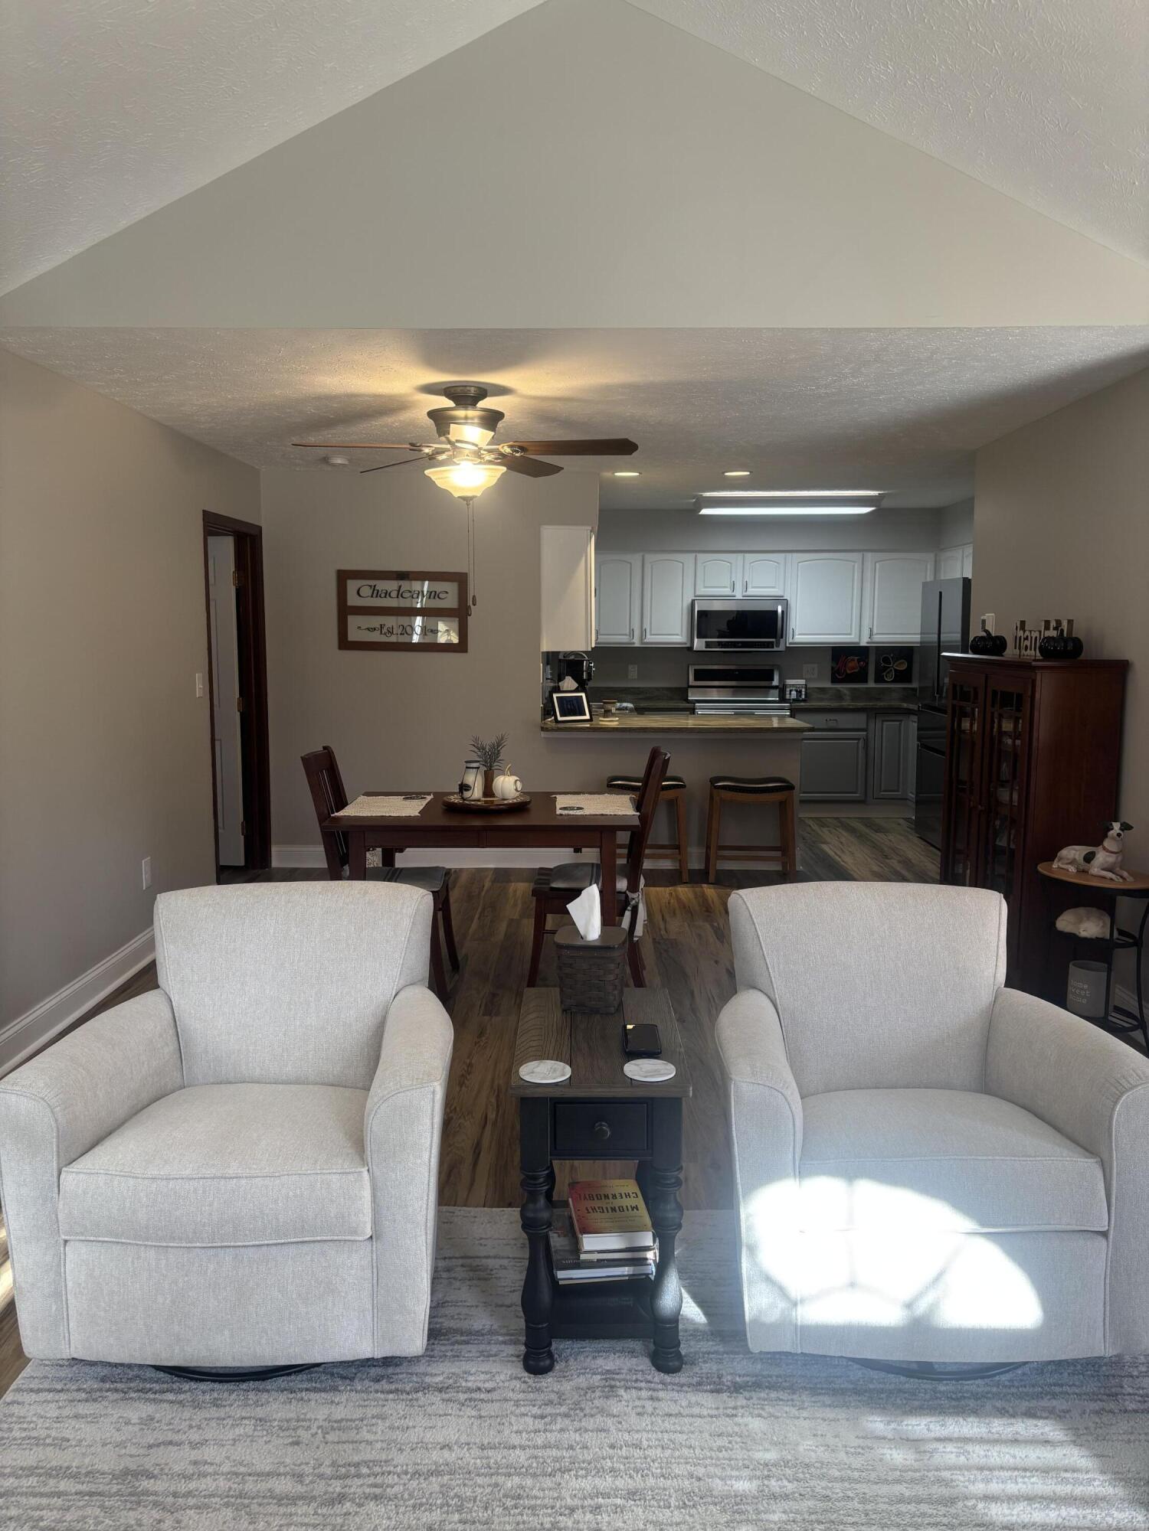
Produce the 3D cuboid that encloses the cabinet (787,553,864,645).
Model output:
[{"bbox_3d":[1.988,-1.343,9.306,0.620,0.765,0.320,0,7,1],"label":"cabinet"}]

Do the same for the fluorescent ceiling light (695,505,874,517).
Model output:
[{"bbox_3d":[1.528,-1.870,8.272,1.250,0.100,0.470,0,7,1],"label":"fluorescent ceiling light"}]

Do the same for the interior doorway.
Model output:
[{"bbox_3d":[-1.952,-0.337,6.547,0.150,2.100,1.060,0,7,1],"label":"interior doorway"}]

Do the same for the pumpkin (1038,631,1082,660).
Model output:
[{"bbox_3d":[1.953,-0.483,4.625,0.180,0.117,0.180,0,7,1],"label":"pumpkin"}]

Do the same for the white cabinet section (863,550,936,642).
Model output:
[{"bbox_3d":[2.624,-1.365,9.482,0.588,0.756,0.330,0,7,1],"label":"white cabinet section"}]

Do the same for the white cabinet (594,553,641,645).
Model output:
[{"bbox_3d":[0.347,-1.345,9.323,0.380,0.765,0.320,0,7,1],"label":"white cabinet"}]

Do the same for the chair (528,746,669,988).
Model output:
[{"bbox_3d":[0.092,0.437,4.785,0.575,1.010,0.450,0,7,1],"label":"chair"}]

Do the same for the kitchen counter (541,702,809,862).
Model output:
[{"bbox_3d":[0.629,0.178,7.334,1.630,0.920,1.000,0,7,1],"label":"kitchen counter"}]

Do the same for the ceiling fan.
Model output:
[{"bbox_3d":[-0.429,-1.285,4.515,1.330,0.420,1.300,0,7,1],"label":"ceiling fan"}]

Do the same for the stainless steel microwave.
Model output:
[{"bbox_3d":[1.347,-1.153,9.470,0.757,0.420,0.400,0,7,1],"label":"stainless steel microwave"}]

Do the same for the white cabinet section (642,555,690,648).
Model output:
[{"bbox_3d":[0.757,-1.370,9.518,0.418,0.759,0.330,0,7,1],"label":"white cabinet section"}]

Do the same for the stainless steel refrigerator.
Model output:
[{"bbox_3d":[2.843,-0.344,7.885,0.740,1.800,0.910,0,7,1],"label":"stainless steel refrigerator"}]

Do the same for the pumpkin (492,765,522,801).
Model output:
[{"bbox_3d":[-0.282,0.073,4.838,0.130,0.148,0.130,0,7,1],"label":"pumpkin"}]

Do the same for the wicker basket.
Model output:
[{"bbox_3d":[0.040,0.477,2.712,0.168,0.165,0.175,0,7,1],"label":"wicker basket"}]

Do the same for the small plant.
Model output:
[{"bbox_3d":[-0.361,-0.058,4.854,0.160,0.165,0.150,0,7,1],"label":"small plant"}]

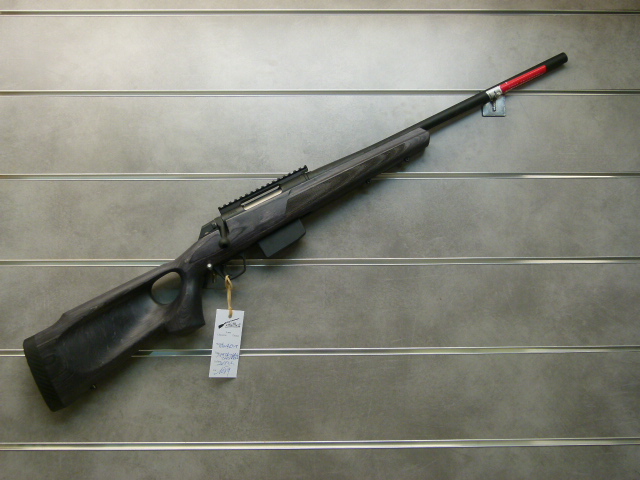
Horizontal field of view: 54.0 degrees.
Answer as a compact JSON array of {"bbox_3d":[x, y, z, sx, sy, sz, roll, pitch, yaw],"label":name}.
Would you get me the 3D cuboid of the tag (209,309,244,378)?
[{"bbox_3d":[-0.151,0.169,1.023,0.044,0.107,0.002,6,-8,0],"label":"tag"}]

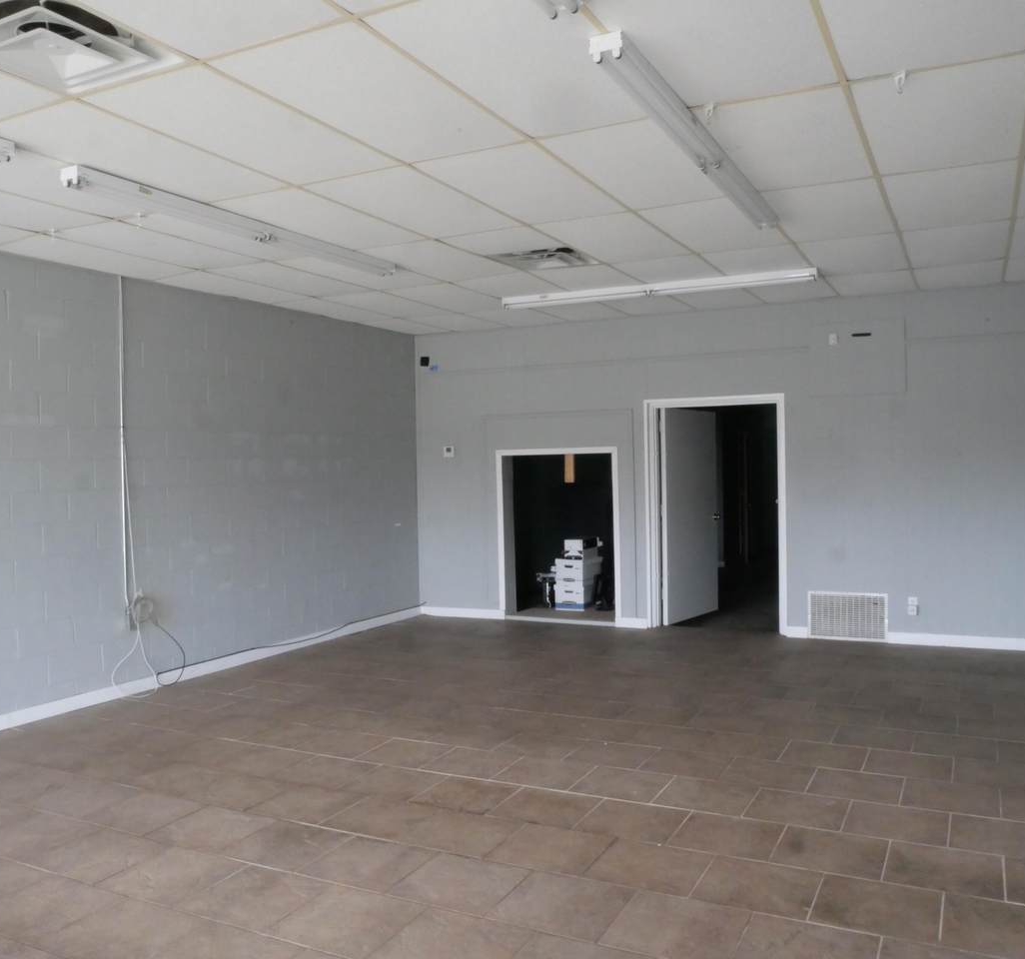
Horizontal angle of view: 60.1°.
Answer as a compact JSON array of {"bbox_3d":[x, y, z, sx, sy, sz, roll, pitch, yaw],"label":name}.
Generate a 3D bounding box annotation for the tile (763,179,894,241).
[{"bbox_3d":[1.729,-1.450,4.820,0.600,0.024,1.215,0,2,27],"label":"tile"}]

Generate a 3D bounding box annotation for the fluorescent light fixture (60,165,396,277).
[{"bbox_3d":[-1.385,-1.358,4.922,0.115,0.092,2.400,0,2,27],"label":"fluorescent light fixture"}]

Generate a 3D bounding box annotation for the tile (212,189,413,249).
[{"bbox_3d":[-1.009,-1.407,4.823,0.605,0.024,1.215,0,2,27],"label":"tile"}]

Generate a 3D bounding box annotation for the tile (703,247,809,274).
[{"bbox_3d":[1.777,-1.510,6.263,0.611,0.020,1.212,-1,1,26],"label":"tile"}]

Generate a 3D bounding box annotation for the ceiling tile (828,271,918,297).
[{"bbox_3d":[2.793,-1.526,6.866,0.600,0.020,1.030,0,2,27],"label":"ceiling tile"}]

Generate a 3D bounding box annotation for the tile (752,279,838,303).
[{"bbox_3d":[2.243,-1.525,7.112,0.600,0.020,1.030,0,2,27],"label":"tile"}]

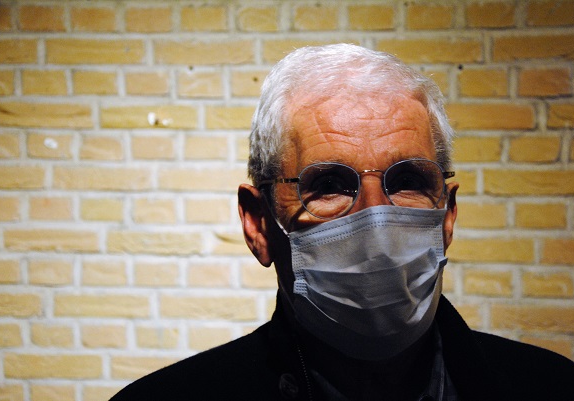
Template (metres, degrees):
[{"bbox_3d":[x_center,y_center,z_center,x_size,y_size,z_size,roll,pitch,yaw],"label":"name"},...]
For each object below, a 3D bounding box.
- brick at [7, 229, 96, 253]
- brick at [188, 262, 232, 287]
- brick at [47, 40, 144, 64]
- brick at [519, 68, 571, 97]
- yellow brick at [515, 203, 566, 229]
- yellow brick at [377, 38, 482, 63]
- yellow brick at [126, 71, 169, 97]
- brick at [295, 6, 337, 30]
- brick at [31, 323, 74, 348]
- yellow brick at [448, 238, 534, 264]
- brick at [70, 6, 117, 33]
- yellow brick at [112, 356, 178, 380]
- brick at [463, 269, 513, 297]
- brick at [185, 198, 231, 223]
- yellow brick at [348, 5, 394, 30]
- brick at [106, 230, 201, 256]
[{"bbox_3d":[-0.510,0.084,2.912,0.214,0.053,0.103,1,6,10],"label":"brick"},{"bbox_3d":[-0.153,0.153,2.878,0.096,0.053,0.150,1,6,10],"label":"brick"},{"bbox_3d":[-0.402,-0.325,2.837,0.217,0.054,0.105,1,7,10],"label":"brick"},{"bbox_3d":[0.541,-0.254,2.749,0.104,0.056,0.215,1,8,9],"label":"brick"},{"bbox_3d":[0.493,0.023,2.535,0.095,0.050,0.120,1,6,10],"label":"yellow brick"},{"bbox_3d":[0.300,-0.313,2.716,0.217,0.054,0.105,1,7,10],"label":"yellow brick"},{"bbox_3d":[-0.281,-0.261,2.872,0.103,0.054,0.200,1,7,10],"label":"yellow brick"},{"bbox_3d":[0.065,-0.357,2.571,0.091,0.048,0.120,1,6,10],"label":"brick"},{"bbox_3d":[-0.471,0.271,2.728,0.093,0.052,0.120,1,6,10],"label":"brick"},{"bbox_3d":[0.409,0.099,2.745,0.217,0.054,0.105,1,7,10],"label":"yellow brick"},{"bbox_3d":[-0.396,-0.400,2.883,0.100,0.054,0.215,1,8,9],"label":"brick"},{"bbox_3d":[-0.270,0.362,2.892,0.217,0.054,0.105,1,7,10],"label":"yellow brick"},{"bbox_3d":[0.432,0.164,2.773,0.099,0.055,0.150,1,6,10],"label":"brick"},{"bbox_3d":[-0.151,0.010,2.880,0.103,0.054,0.200,1,7,10],"label":"brick"},{"bbox_3d":[0.170,-0.357,2.553,0.092,0.050,0.120,1,6,10],"label":"yellow brick"},{"bbox_3d":[-0.279,0.088,2.870,0.213,0.054,0.103,1,6,10],"label":"brick"}]

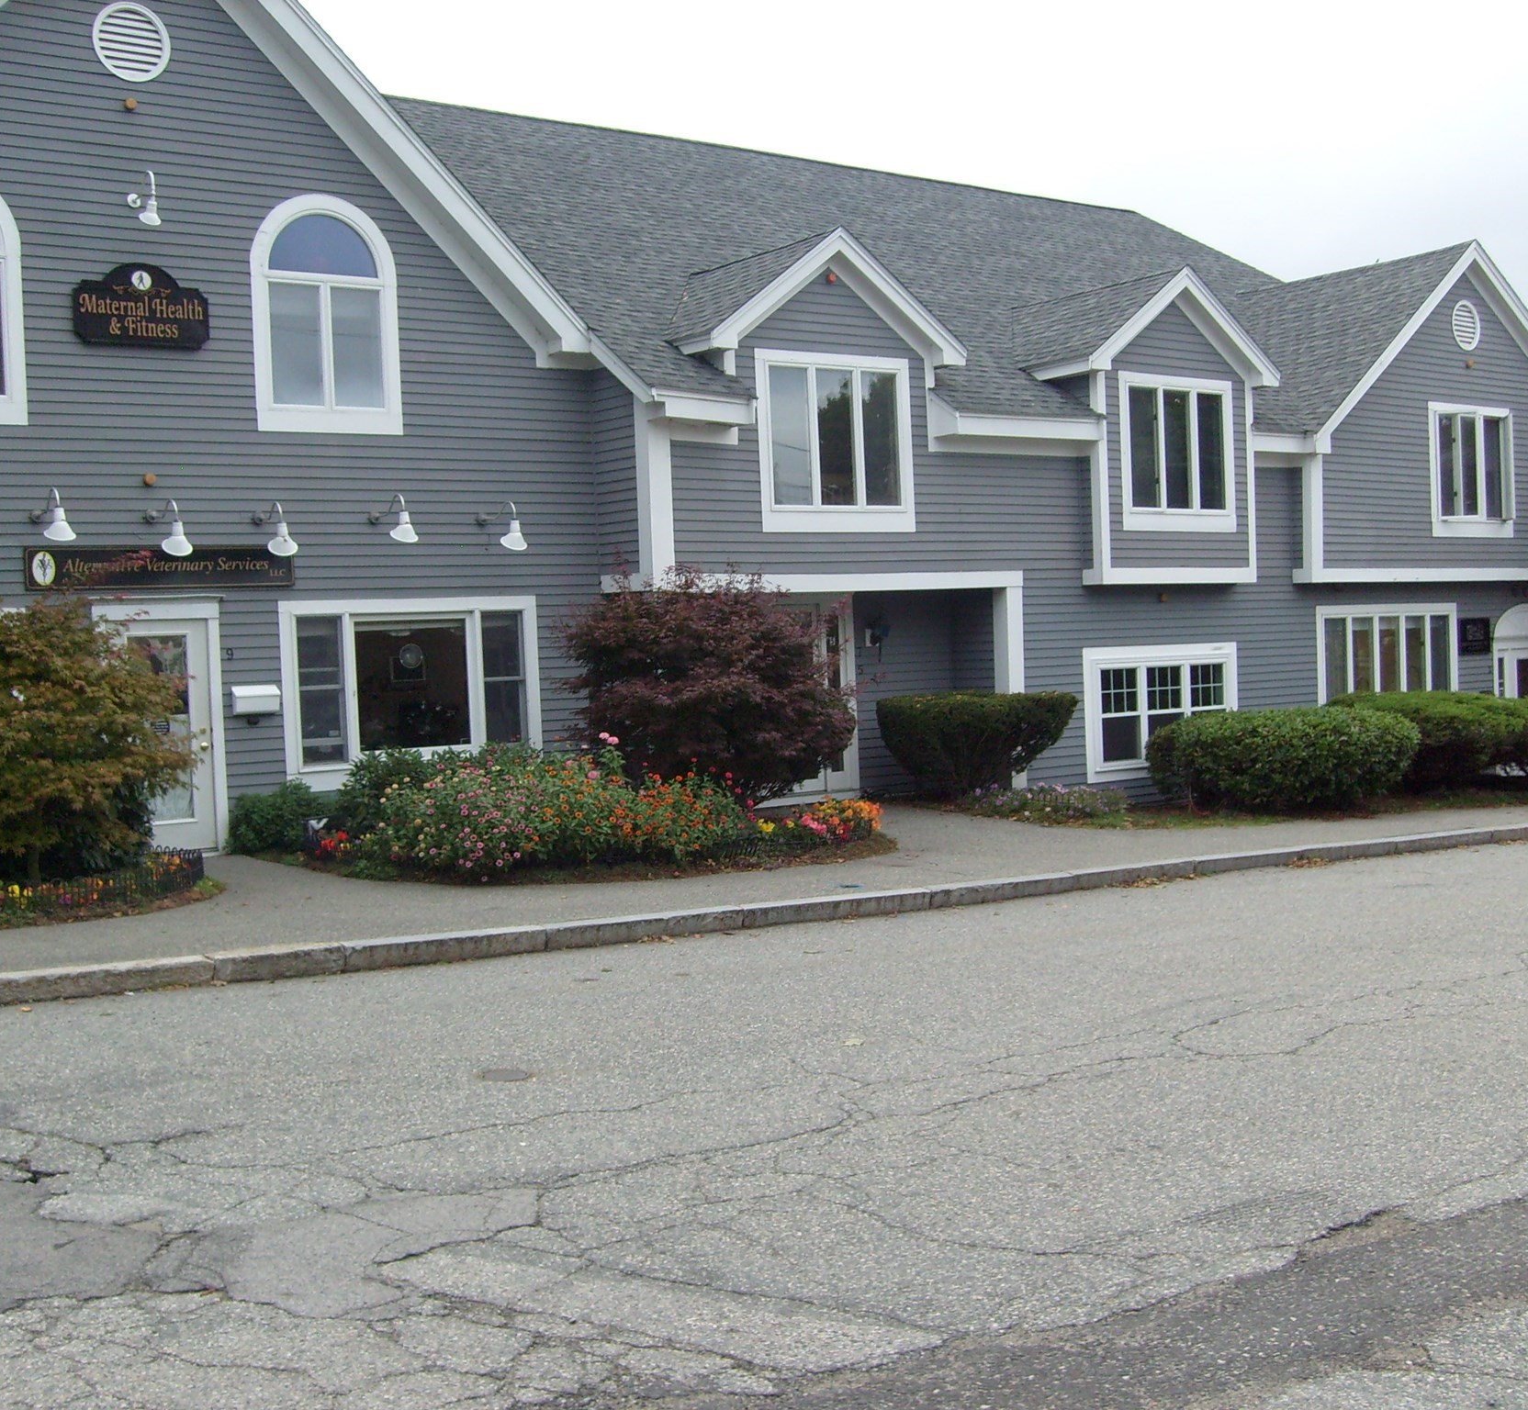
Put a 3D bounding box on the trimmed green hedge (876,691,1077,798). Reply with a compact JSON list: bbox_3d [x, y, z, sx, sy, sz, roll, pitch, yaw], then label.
[{"bbox_3d":[2.267,0.486,19.448,2.100,1.100,1.750,-3,2,-35],"label":"trimmed green hedge"}]

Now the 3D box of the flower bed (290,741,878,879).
[{"bbox_3d":[-1.303,0.822,15.753,4.500,0.900,2.700,-3,2,-35],"label":"flower bed"}]

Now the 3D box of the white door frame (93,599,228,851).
[{"bbox_3d":[-5.162,0.198,16.425,1.130,2.250,0.160,-3,2,-35],"label":"white door frame"}]

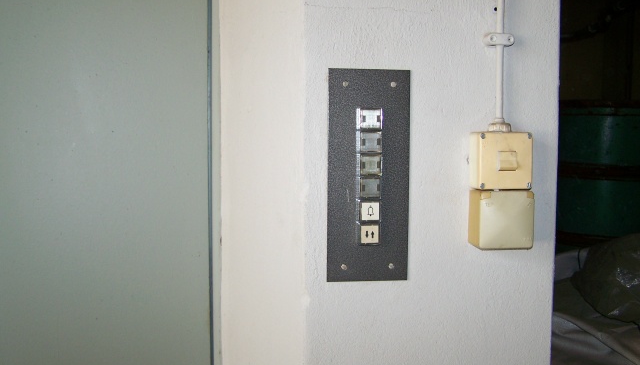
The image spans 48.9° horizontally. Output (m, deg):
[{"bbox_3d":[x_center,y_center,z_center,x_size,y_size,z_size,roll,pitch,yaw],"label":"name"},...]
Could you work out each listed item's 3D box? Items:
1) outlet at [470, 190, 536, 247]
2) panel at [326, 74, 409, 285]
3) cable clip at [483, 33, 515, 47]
[{"bbox_3d":[0.215,0.043,0.833,0.066,0.068,0.042,0,4,-7],"label":"outlet"},{"bbox_3d":[0.058,-0.008,0.824,0.097,0.249,0.012,0,4,-7],"label":"panel"},{"bbox_3d":[0.211,-0.167,0.829,0.031,0.015,0.018,0,4,-7],"label":"cable clip"}]

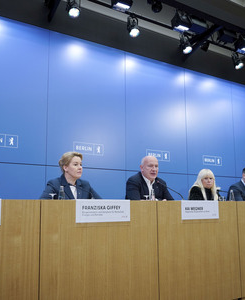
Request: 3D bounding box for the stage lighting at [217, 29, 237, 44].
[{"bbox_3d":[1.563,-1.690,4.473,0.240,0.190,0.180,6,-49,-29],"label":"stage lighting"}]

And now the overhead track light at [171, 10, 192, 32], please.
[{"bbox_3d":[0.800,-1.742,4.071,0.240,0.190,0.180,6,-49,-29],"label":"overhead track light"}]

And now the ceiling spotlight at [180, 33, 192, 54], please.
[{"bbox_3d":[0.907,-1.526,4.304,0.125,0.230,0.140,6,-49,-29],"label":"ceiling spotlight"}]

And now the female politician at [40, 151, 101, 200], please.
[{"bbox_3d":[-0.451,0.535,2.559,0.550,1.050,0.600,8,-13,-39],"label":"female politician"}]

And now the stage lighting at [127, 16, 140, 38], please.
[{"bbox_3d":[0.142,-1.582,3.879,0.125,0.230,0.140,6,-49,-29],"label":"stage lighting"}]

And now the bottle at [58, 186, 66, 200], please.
[{"bbox_3d":[-0.462,0.370,2.256,0.056,0.190,0.056,6,-11,-29],"label":"bottle"}]

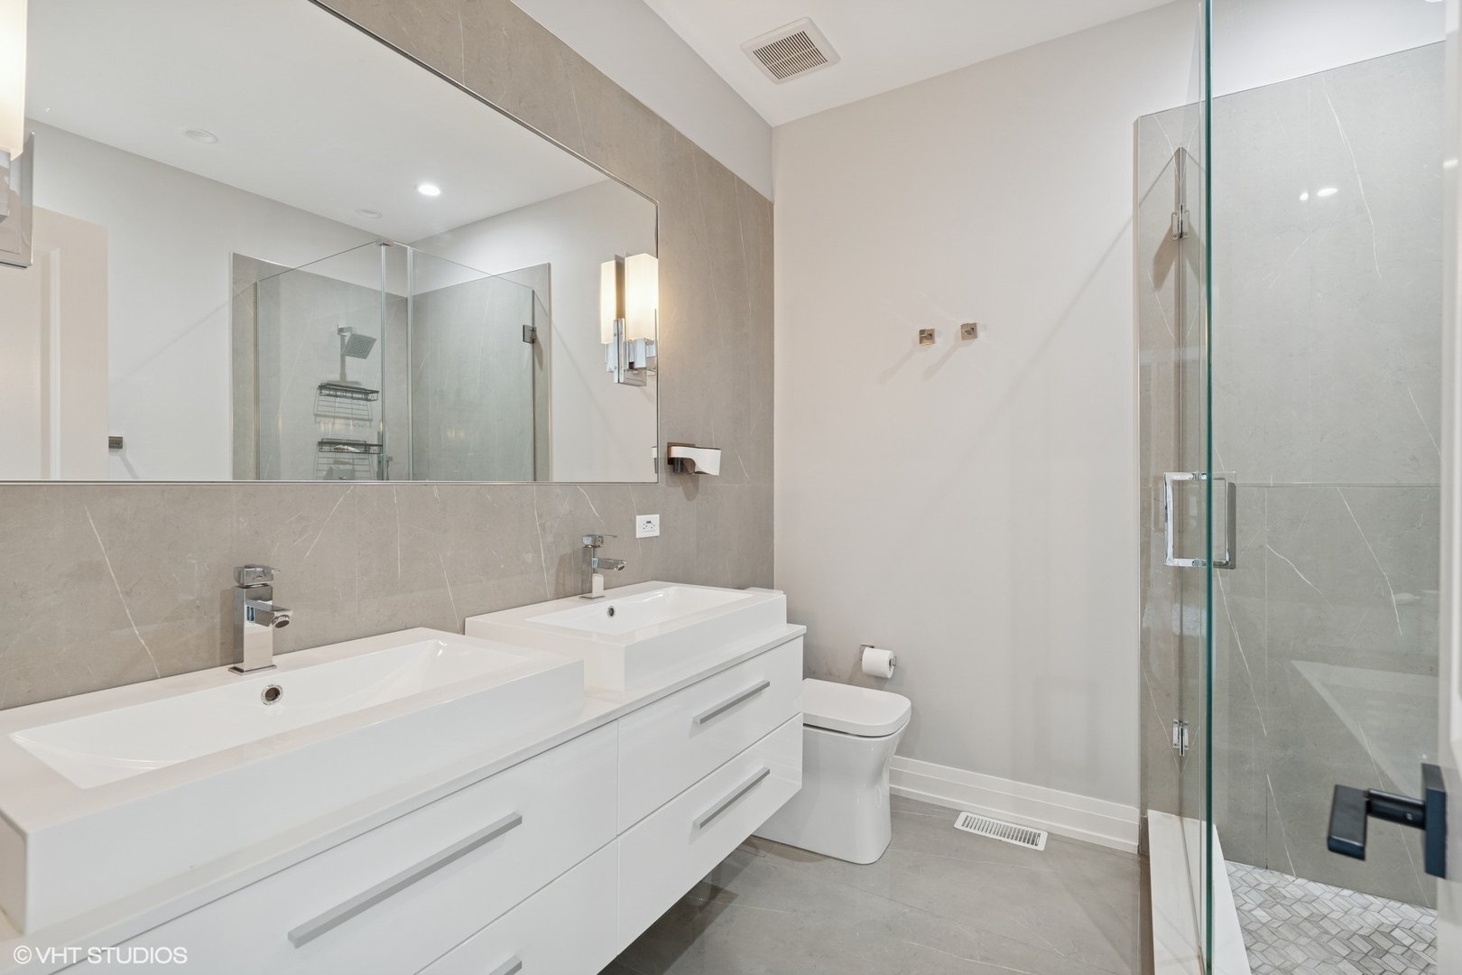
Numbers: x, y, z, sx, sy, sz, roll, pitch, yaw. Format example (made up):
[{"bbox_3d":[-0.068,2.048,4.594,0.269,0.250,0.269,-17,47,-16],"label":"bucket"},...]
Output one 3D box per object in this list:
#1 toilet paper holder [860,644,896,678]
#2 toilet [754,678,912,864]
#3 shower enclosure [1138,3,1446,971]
[{"bbox_3d":[0.559,0.673,2.500,0.165,0.102,0.120,0,0,32],"label":"toilet paper holder"},{"bbox_3d":[0.283,0.803,2.301,0.670,0.775,0.355,0,0,32],"label":"toilet"},{"bbox_3d":[1.633,0.060,1.358,1.270,2.260,0.927,0,0,32],"label":"shower enclosure"}]

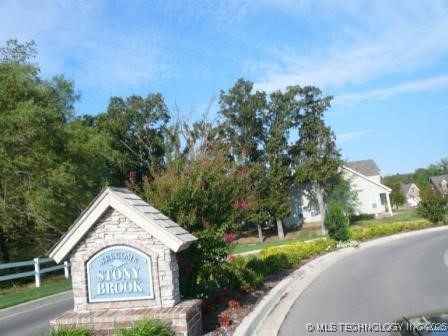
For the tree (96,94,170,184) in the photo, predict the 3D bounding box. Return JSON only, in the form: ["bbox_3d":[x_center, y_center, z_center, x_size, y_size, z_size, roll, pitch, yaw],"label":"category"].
[{"bbox_3d":[-6.115,0.631,25.555,5.200,10.400,5.200,-6,-8,0],"label":"tree"}]

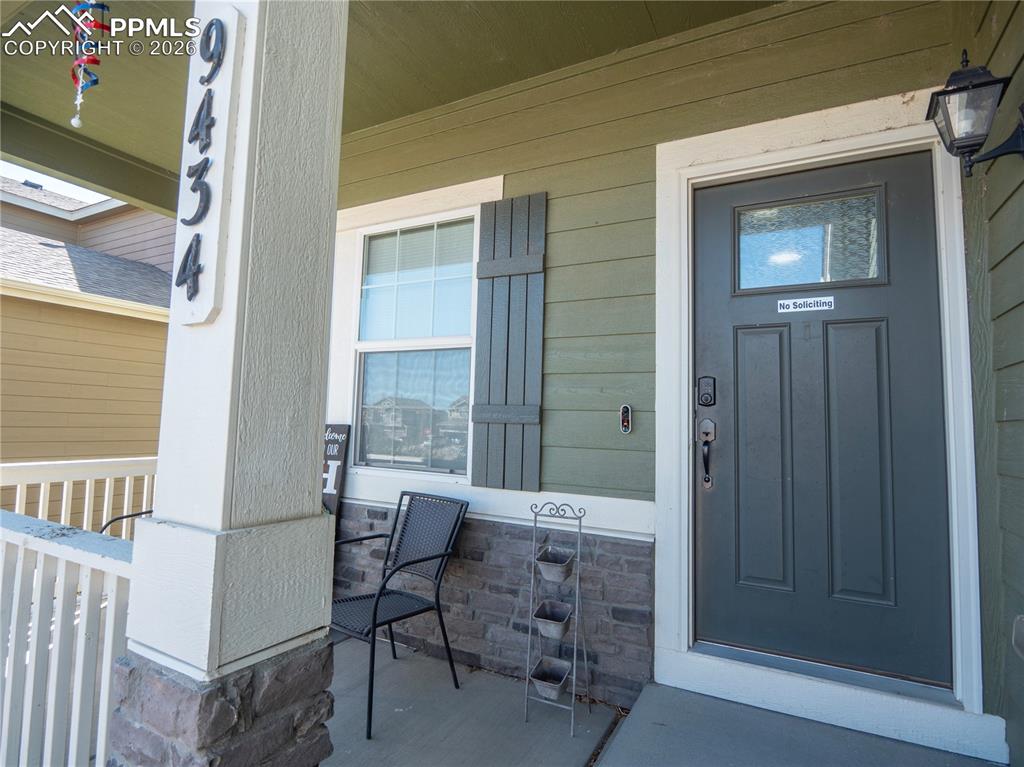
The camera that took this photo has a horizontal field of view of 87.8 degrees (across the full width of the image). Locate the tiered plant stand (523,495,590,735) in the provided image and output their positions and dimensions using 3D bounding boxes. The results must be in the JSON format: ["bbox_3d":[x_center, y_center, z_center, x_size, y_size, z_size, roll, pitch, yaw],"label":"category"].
[{"bbox_3d":[0.184,0.949,2.229,0.245,0.897,0.260,-1,-4,28],"label":"tiered plant stand"}]

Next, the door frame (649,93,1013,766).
[{"bbox_3d":[1.183,0.094,2.181,1.145,2.398,0.140,-1,-4,26],"label":"door frame"}]

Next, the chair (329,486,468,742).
[{"bbox_3d":[-0.564,0.972,2.449,0.540,0.850,0.560,-2,-5,39],"label":"chair"}]

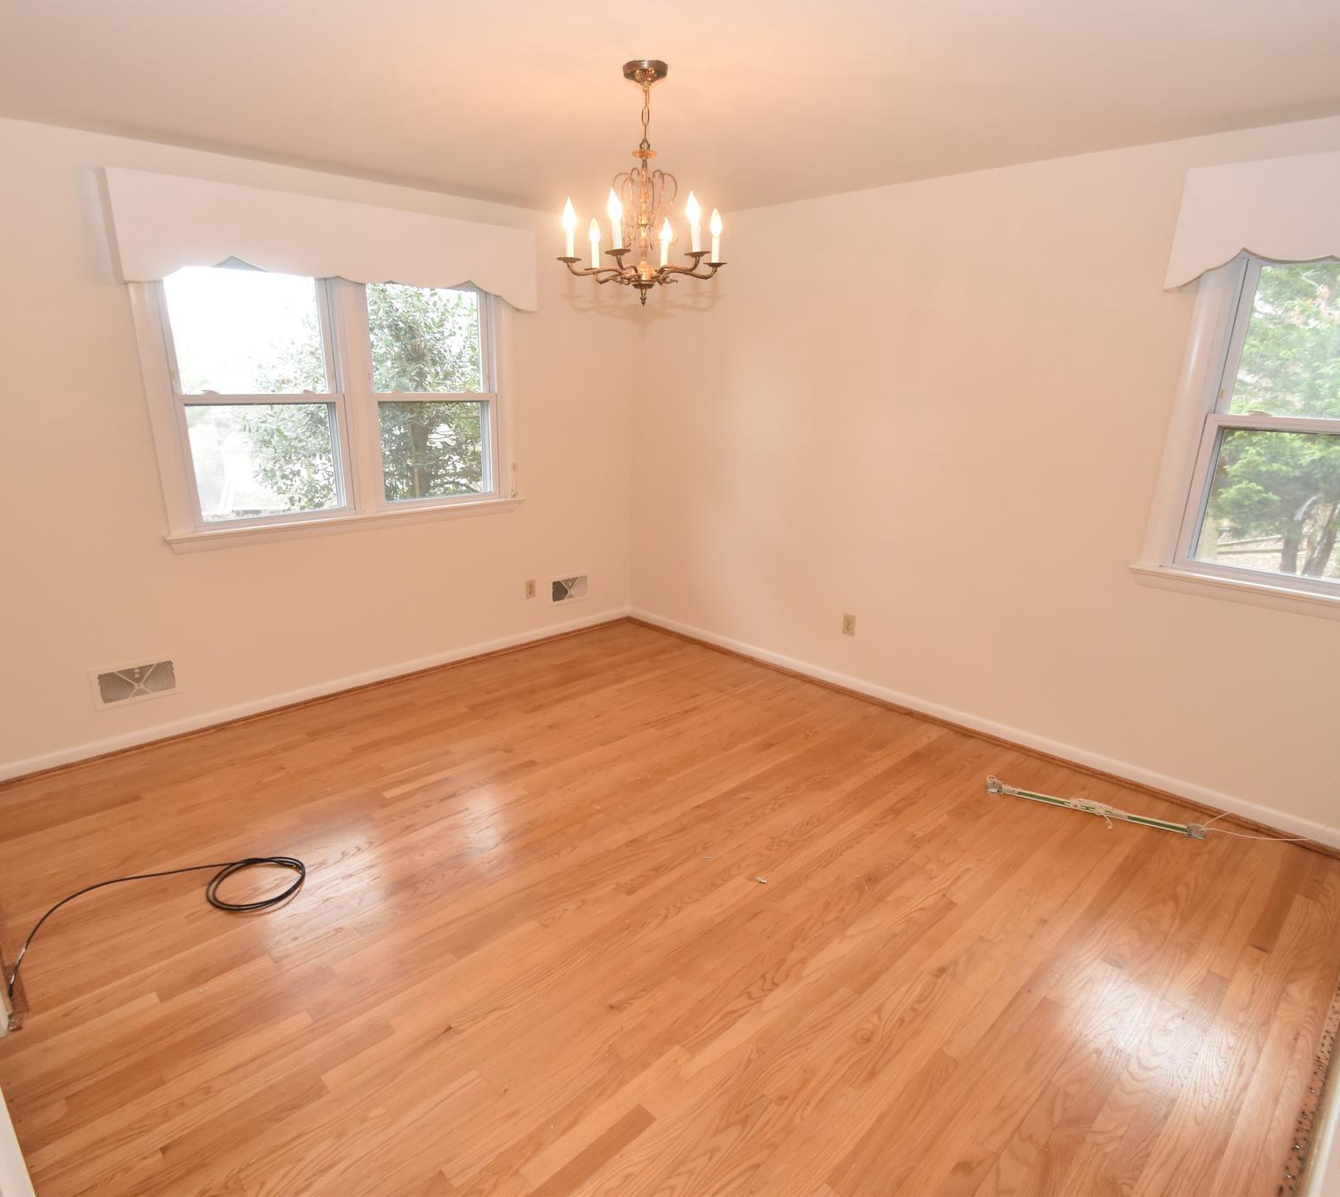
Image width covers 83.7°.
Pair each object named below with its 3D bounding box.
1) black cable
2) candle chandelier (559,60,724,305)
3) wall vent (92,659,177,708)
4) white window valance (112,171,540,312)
[{"bbox_3d":[-1.606,0.957,2.405,0.760,0.030,0.450,-10,21,-33],"label":"black cable"},{"bbox_3d":[-0.072,-1.139,2.090,0.490,0.590,0.490,1,17,0],"label":"candle chandelier"},{"bbox_3d":[-2.285,0.365,3.225,0.310,0.175,0.020,-14,23,-41],"label":"wall vent"},{"bbox_3d":[-1.399,-1.536,3.350,1.840,0.385,0.160,-14,23,-41],"label":"white window valance"}]

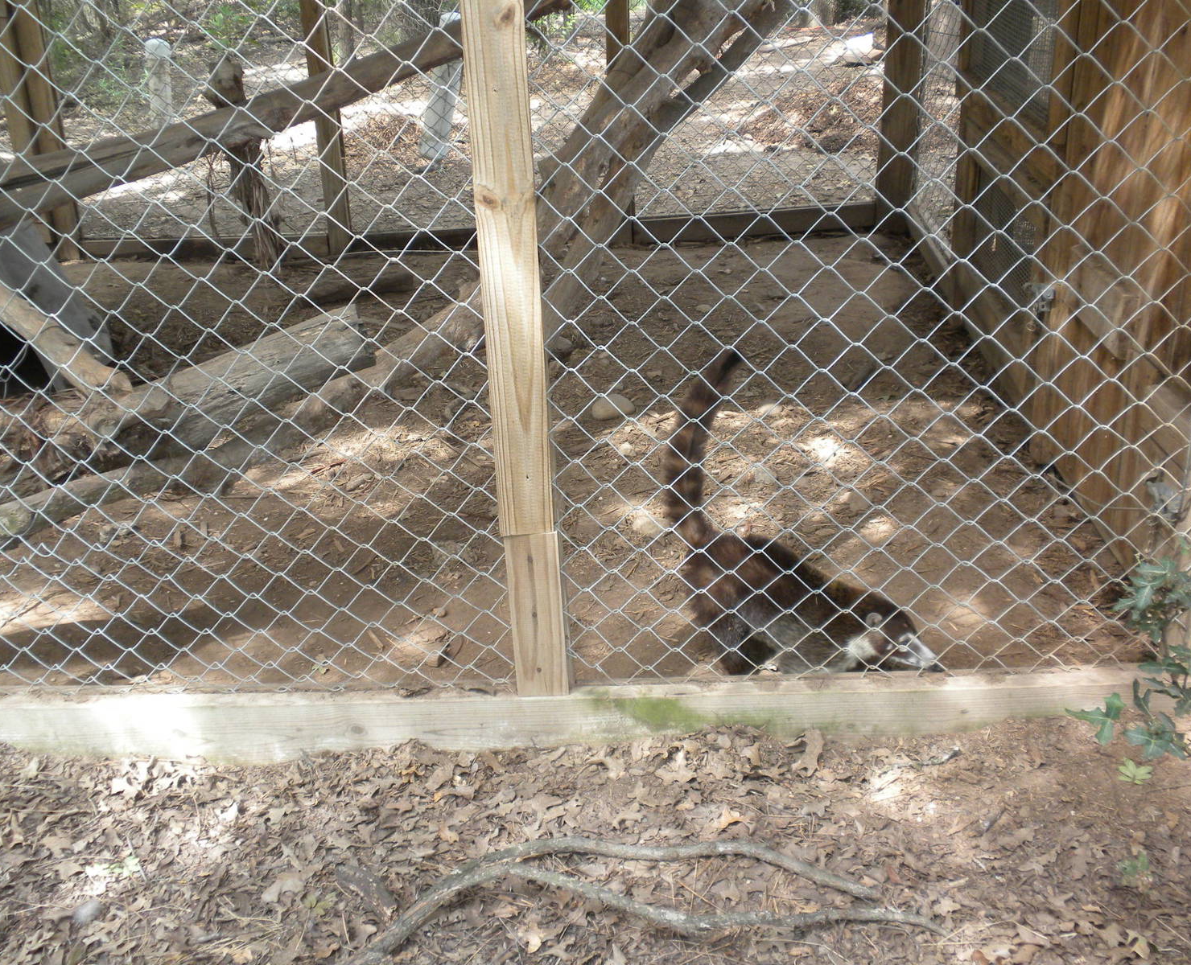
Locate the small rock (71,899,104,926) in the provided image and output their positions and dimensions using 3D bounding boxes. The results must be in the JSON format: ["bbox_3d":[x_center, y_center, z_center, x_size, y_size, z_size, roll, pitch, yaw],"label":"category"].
[{"bbox_3d":[-0.748,0.634,2.026,0.048,0.034,0.042,-2,23,0],"label":"small rock"}]

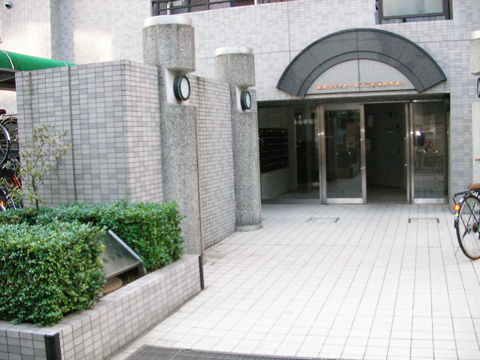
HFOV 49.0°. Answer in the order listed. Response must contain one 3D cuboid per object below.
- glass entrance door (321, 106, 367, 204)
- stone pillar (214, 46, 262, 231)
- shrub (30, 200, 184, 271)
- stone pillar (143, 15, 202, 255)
[{"bbox_3d":[2.124,-0.530,10.835,0.907,2.055,0.070,-1,5,16],"label":"glass entrance door"},{"bbox_3d":[-0.033,-0.644,8.433,0.620,2.857,0.620,-2,5,0],"label":"stone pillar"},{"bbox_3d":[-1.355,0.536,5.019,1.500,0.555,0.675,0,5,19],"label":"shrub"},{"bbox_3d":[-0.785,-0.432,6.278,0.620,2.857,0.620,-2,5,0],"label":"stone pillar"}]

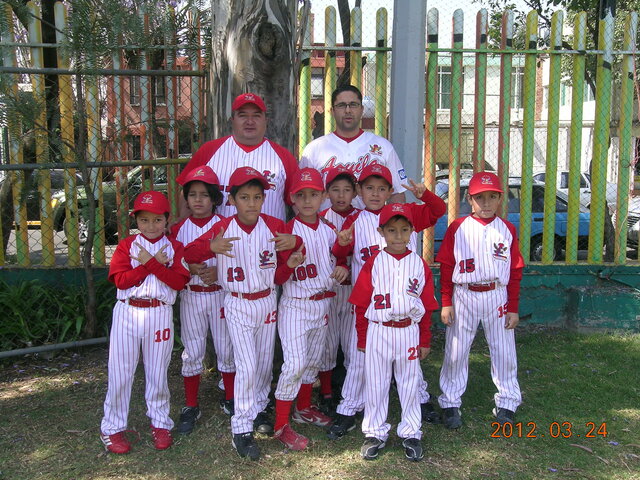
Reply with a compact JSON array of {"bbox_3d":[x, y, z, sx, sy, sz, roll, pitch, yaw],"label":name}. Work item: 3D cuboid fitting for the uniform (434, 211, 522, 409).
[{"bbox_3d":[0.807,0.384,3.630,0.410,1.008,0.260,0,7,5],"label":"uniform"}]

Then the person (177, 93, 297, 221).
[{"bbox_3d":[-0.424,0.085,3.849,0.660,1.720,0.420,-1,7,-6],"label":"person"}]

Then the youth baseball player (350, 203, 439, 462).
[{"bbox_3d":[0.339,0.406,3.285,0.390,1.145,0.270,0,7,3],"label":"youth baseball player"}]

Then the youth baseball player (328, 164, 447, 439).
[{"bbox_3d":[0.342,0.280,3.654,0.580,1.308,0.380,1,7,8],"label":"youth baseball player"}]

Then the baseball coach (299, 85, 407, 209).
[{"bbox_3d":[0.186,-0.001,4.159,0.600,1.747,0.330,0,7,0],"label":"baseball coach"}]

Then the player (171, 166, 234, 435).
[{"bbox_3d":[-0.566,0.288,3.557,0.370,1.295,0.320,-1,7,-7],"label":"player"}]

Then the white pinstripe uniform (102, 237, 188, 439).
[{"bbox_3d":[-0.814,0.449,3.366,0.400,0.957,0.270,-2,7,-14],"label":"white pinstripe uniform"}]

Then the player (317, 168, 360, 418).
[{"bbox_3d":[0.109,0.264,3.849,0.400,1.295,0.280,0,7,-3],"label":"player"}]

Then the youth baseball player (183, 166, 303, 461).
[{"bbox_3d":[-0.366,0.319,3.285,0.530,1.301,0.400,-2,7,-11],"label":"youth baseball player"}]

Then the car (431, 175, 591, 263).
[{"bbox_3d":[2.332,-0.323,12.172,4.250,1.390,1.650,-1,7,-3],"label":"car"}]

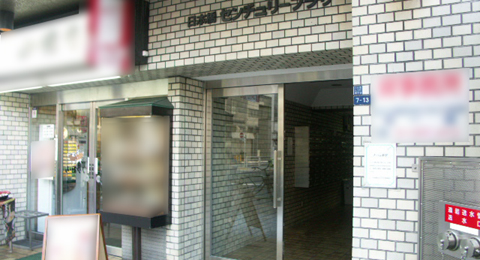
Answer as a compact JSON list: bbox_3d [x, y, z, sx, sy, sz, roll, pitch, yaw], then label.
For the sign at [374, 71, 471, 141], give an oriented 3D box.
[{"bbox_3d":[1.130,-0.146,2.454,0.585,0.450,0.020,-1,-3,28],"label":"sign"}]

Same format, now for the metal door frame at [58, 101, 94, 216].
[{"bbox_3d":[-2.184,0.599,5.172,0.700,1.950,0.080,-1,-3,28],"label":"metal door frame"}]

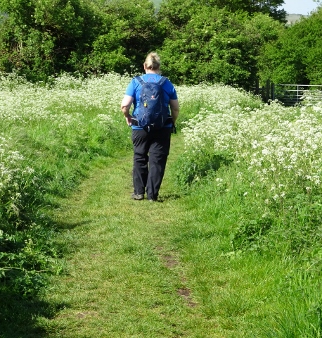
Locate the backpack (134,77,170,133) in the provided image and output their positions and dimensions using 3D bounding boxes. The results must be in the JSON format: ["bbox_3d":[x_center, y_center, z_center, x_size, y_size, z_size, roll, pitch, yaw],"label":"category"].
[{"bbox_3d":[-0.096,-0.717,14.300,0.380,0.590,0.310,0,5,6],"label":"backpack"}]

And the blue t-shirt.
[{"bbox_3d":[-0.104,-0.752,14.500,0.560,0.630,0.350,0,5,6],"label":"blue t-shirt"}]

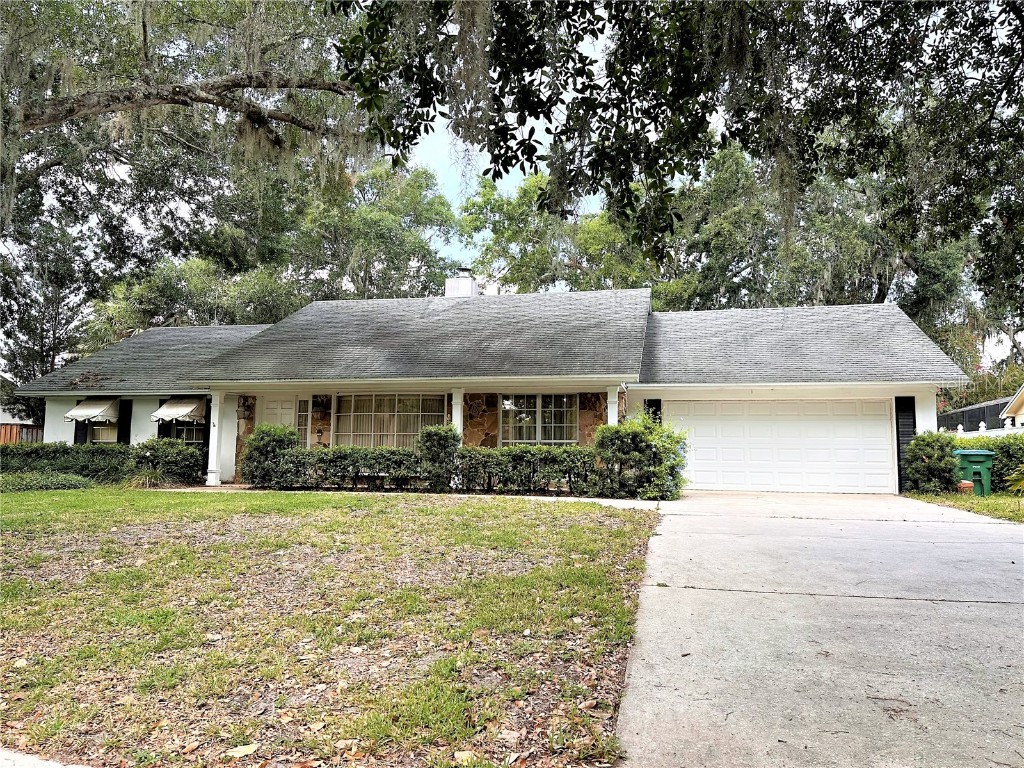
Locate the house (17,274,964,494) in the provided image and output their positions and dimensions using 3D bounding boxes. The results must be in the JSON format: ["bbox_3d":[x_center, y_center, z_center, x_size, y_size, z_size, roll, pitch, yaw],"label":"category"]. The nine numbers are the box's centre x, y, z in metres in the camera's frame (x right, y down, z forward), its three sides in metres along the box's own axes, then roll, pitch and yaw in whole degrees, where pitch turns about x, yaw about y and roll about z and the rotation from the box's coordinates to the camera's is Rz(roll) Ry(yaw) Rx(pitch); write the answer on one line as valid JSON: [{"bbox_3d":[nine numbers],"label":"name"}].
[{"bbox_3d":[-1.247,-0.302,21.489,24.028,6.373,11.736,-1,-5,12],"label":"house"}]

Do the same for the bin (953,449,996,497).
[{"bbox_3d":[10.696,2.032,16.477,0.740,1.080,0.840,-1,-5,20],"label":"bin"}]

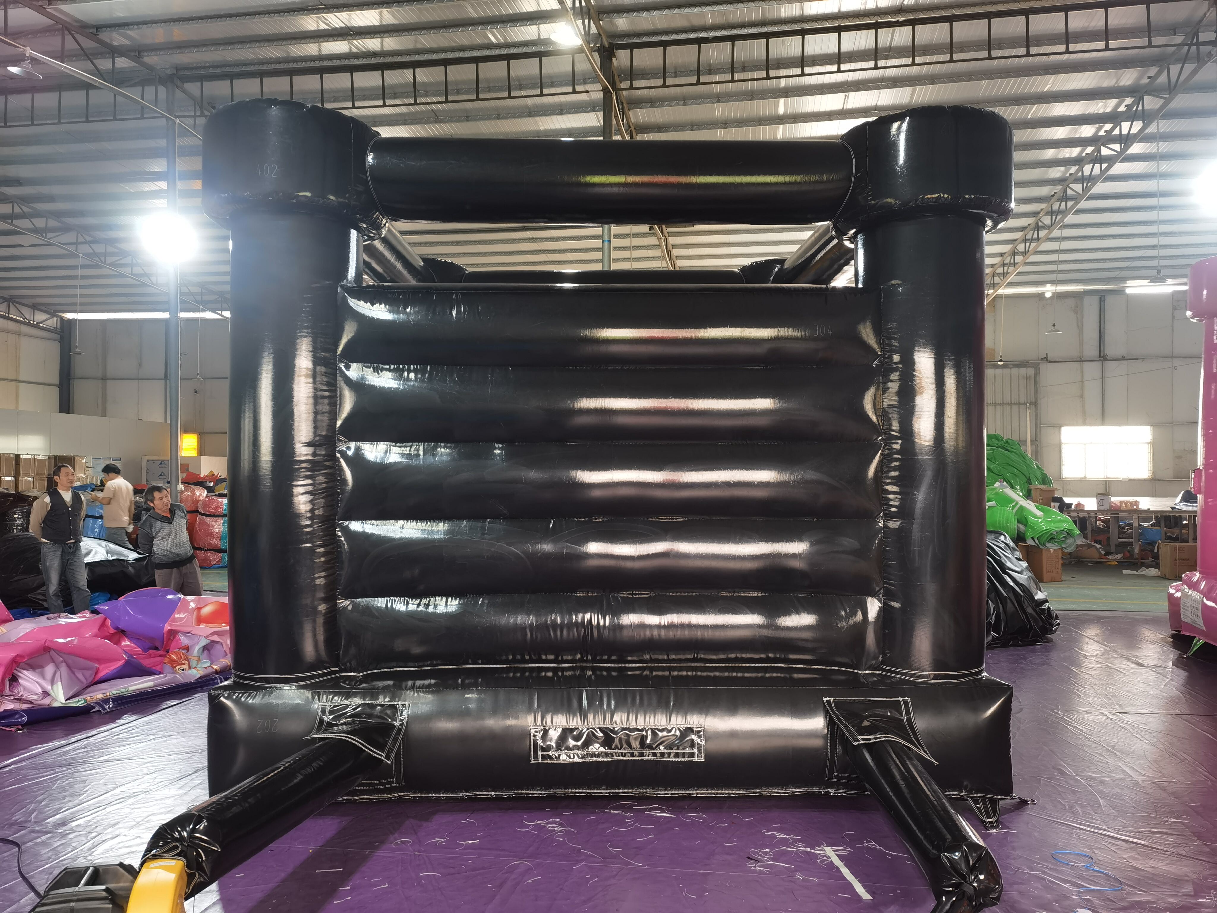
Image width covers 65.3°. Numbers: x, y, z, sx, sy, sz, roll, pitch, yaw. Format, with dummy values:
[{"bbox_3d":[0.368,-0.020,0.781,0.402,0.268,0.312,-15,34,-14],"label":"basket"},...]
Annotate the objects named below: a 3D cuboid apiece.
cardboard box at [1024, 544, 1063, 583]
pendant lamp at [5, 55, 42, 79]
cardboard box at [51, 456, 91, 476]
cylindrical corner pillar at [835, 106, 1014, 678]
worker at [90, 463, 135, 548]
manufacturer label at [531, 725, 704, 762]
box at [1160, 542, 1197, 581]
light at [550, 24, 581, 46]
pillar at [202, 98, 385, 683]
[{"bbox_3d":[6.100,1.490,13.200,0.310,0.440,0.420,0,0,-3],"label":"cardboard box"},{"bbox_3d":[-6.093,-4.061,9.900,0.330,0.210,0.330,0,0,0],"label":"pendant lamp"},{"bbox_3d":[-8.341,0.155,14.700,0.420,0.340,0.380,0,0,6],"label":"cardboard box"},{"bbox_3d":[1.690,-0.300,5.150,0.910,2.870,0.910,0,0,0],"label":"cylindrical corner pillar"},{"bbox_3d":[-6.030,0.900,11.500,0.460,1.650,0.500,0,0,22],"label":"worker"},{"bbox_3d":[0.044,1.413,4.670,0.850,0.185,0.020,0,0,0],"label":"manufacturer label"},{"bbox_3d":[8.050,1.465,13.350,0.460,0.490,0.380,0,0,7],"label":"box"},{"bbox_3d":[-0.433,-4.264,9.600,0.320,0.200,0.320,0,0,0],"label":"light"},{"bbox_3d":[-1.655,-0.305,5.080,0.920,2.880,0.920,0,0,0],"label":"pillar"}]

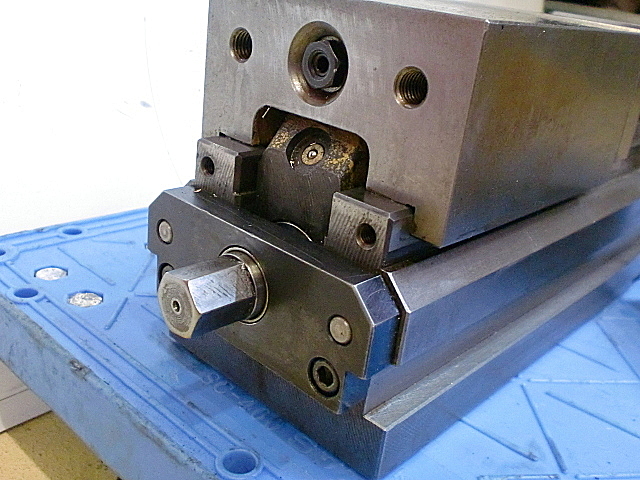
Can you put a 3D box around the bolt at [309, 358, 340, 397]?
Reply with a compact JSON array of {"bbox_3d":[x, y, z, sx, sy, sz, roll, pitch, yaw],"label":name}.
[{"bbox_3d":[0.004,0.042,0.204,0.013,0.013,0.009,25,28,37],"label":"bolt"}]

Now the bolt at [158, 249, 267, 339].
[{"bbox_3d":[-0.035,0.018,0.210,0.024,0.024,0.028,25,28,37],"label":"bolt"}]

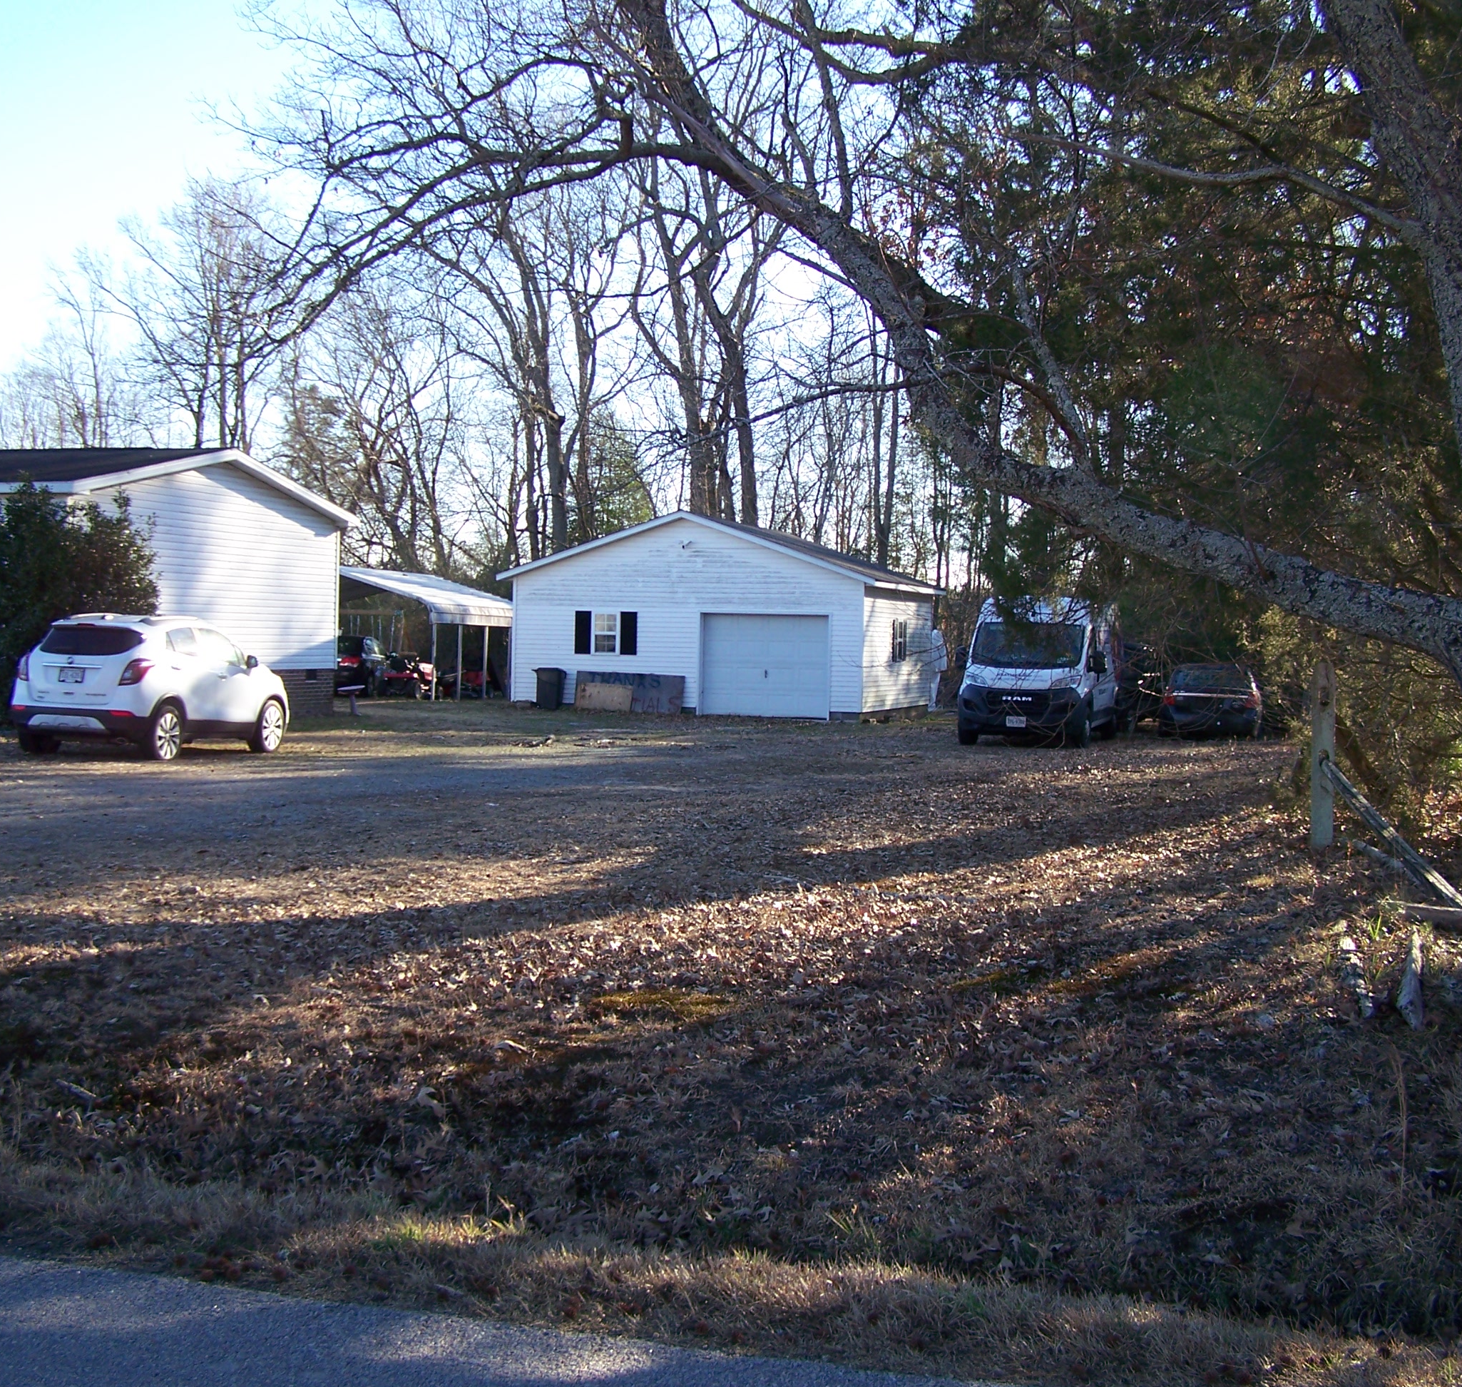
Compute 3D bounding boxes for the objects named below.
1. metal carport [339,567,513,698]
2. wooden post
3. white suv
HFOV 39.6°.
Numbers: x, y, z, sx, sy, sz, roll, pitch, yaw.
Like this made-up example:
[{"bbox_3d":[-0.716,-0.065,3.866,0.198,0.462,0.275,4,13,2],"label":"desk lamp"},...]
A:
[{"bbox_3d":[-8.004,-1.377,45.878,5.460,2.830,6.000,2,2,16],"label":"metal carport"},{"bbox_3d":[4.406,0.457,15.100,0.165,1.400,0.140,1,2,0],"label":"wooden post"},{"bbox_3d":[-6.995,-0.082,24.911,1.800,1.660,4.280,2,2,14],"label":"white suv"}]

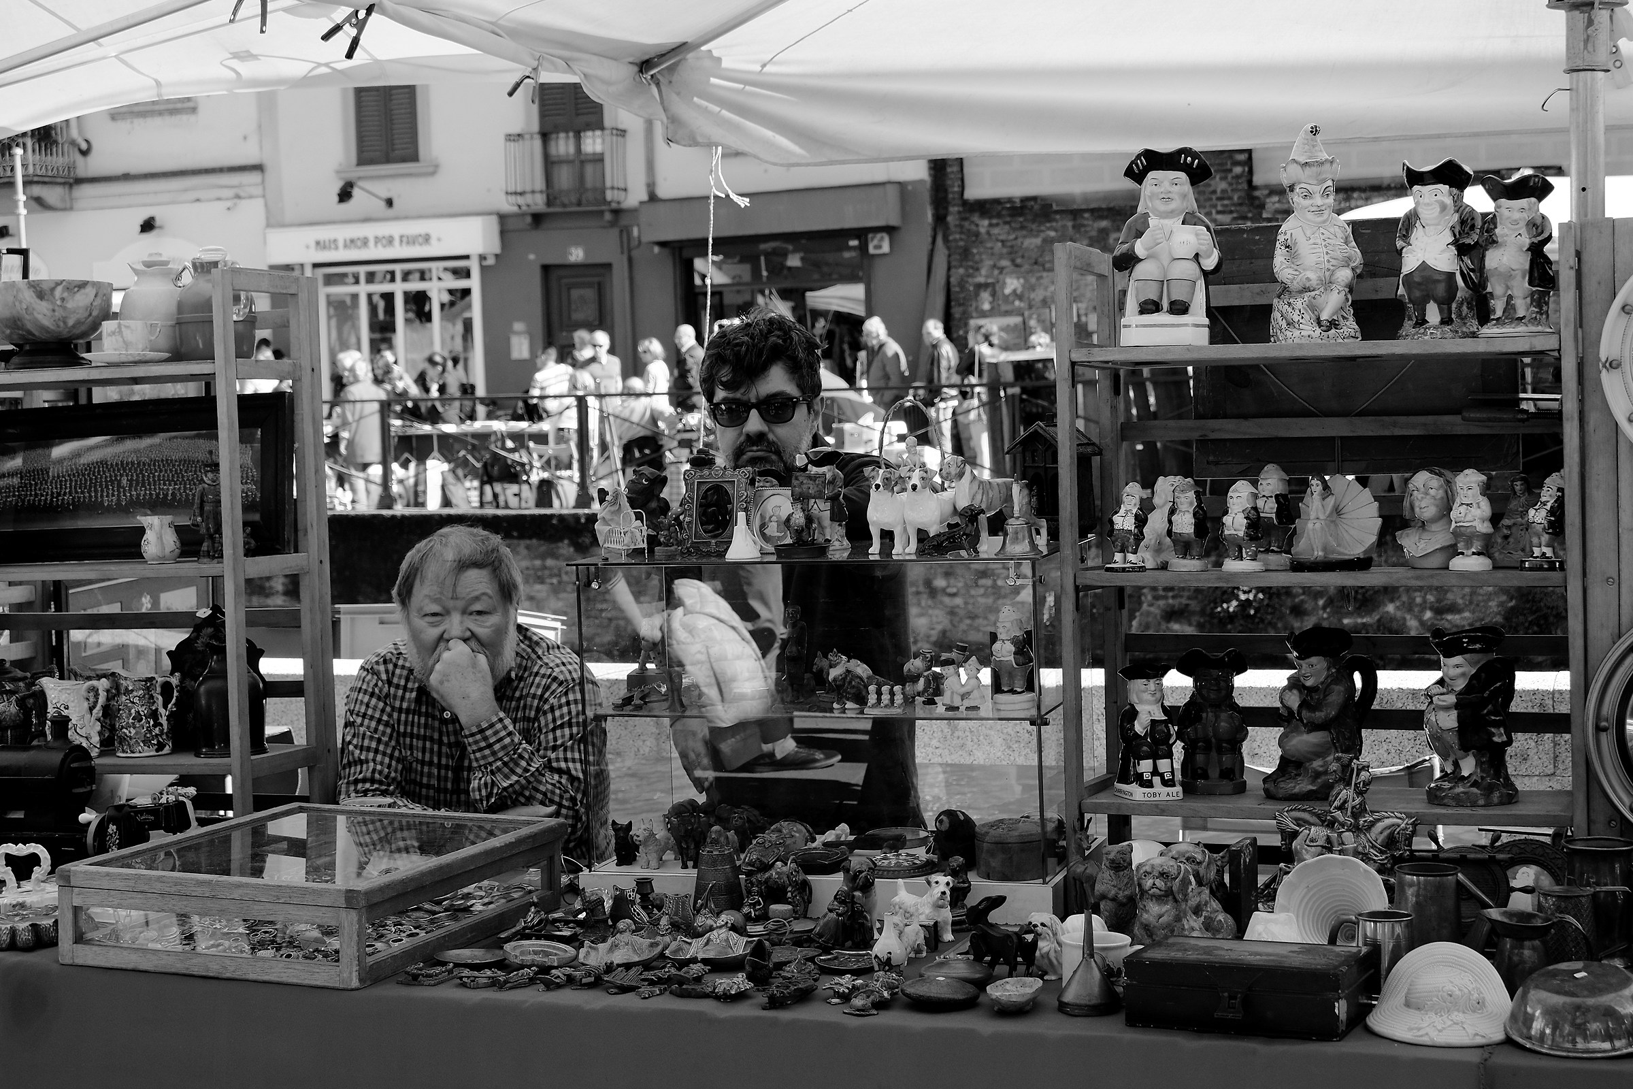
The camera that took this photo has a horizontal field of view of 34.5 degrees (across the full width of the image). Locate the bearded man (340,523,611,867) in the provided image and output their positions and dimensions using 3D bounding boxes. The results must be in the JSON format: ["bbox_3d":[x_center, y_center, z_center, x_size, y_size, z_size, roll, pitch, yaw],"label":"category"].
[{"bbox_3d":[-0.498,0.605,3.900,0.490,1.270,0.720,-1,3,3],"label":"bearded man"}]

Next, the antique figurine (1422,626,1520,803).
[{"bbox_3d":[0.888,0.233,3.575,0.118,0.245,0.102,-4,4,-36],"label":"antique figurine"}]

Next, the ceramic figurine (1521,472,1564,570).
[{"bbox_3d":[0.963,-0.030,3.481,0.057,0.129,0.057,-4,4,-33],"label":"ceramic figurine"}]

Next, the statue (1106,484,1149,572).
[{"bbox_3d":[0.418,-0.024,3.551,0.055,0.121,0.058,-1,3,5],"label":"statue"}]

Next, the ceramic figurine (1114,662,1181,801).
[{"bbox_3d":[0.452,0.254,3.591,0.083,0.187,0.100,-2,3,-8],"label":"ceramic figurine"}]

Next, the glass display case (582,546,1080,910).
[{"bbox_3d":[0.043,0.265,3.869,0.700,0.505,0.390,-1,3,17],"label":"glass display case"}]

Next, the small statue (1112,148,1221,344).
[{"bbox_3d":[0.474,-0.403,3.564,0.145,0.268,0.145,-2,3,2],"label":"small statue"}]

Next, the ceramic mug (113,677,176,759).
[{"bbox_3d":[-1.139,0.282,4.433,0.122,0.129,0.097,-1,2,10],"label":"ceramic mug"}]

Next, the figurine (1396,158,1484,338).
[{"bbox_3d":[0.819,-0.388,3.450,0.106,0.239,0.118,0,4,28],"label":"figurine"}]

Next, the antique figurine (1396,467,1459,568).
[{"bbox_3d":[0.809,-0.035,3.478,0.085,0.132,0.074,1,4,40],"label":"antique figurine"}]

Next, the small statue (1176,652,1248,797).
[{"bbox_3d":[0.560,0.250,3.718,0.104,0.206,0.095,-1,3,11],"label":"small statue"}]

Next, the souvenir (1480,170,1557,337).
[{"bbox_3d":[0.909,-0.379,3.410,0.098,0.211,0.106,0,4,23],"label":"souvenir"}]

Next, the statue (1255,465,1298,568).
[{"bbox_3d":[0.654,-0.040,3.747,0.059,0.145,0.062,0,2,27],"label":"statue"}]

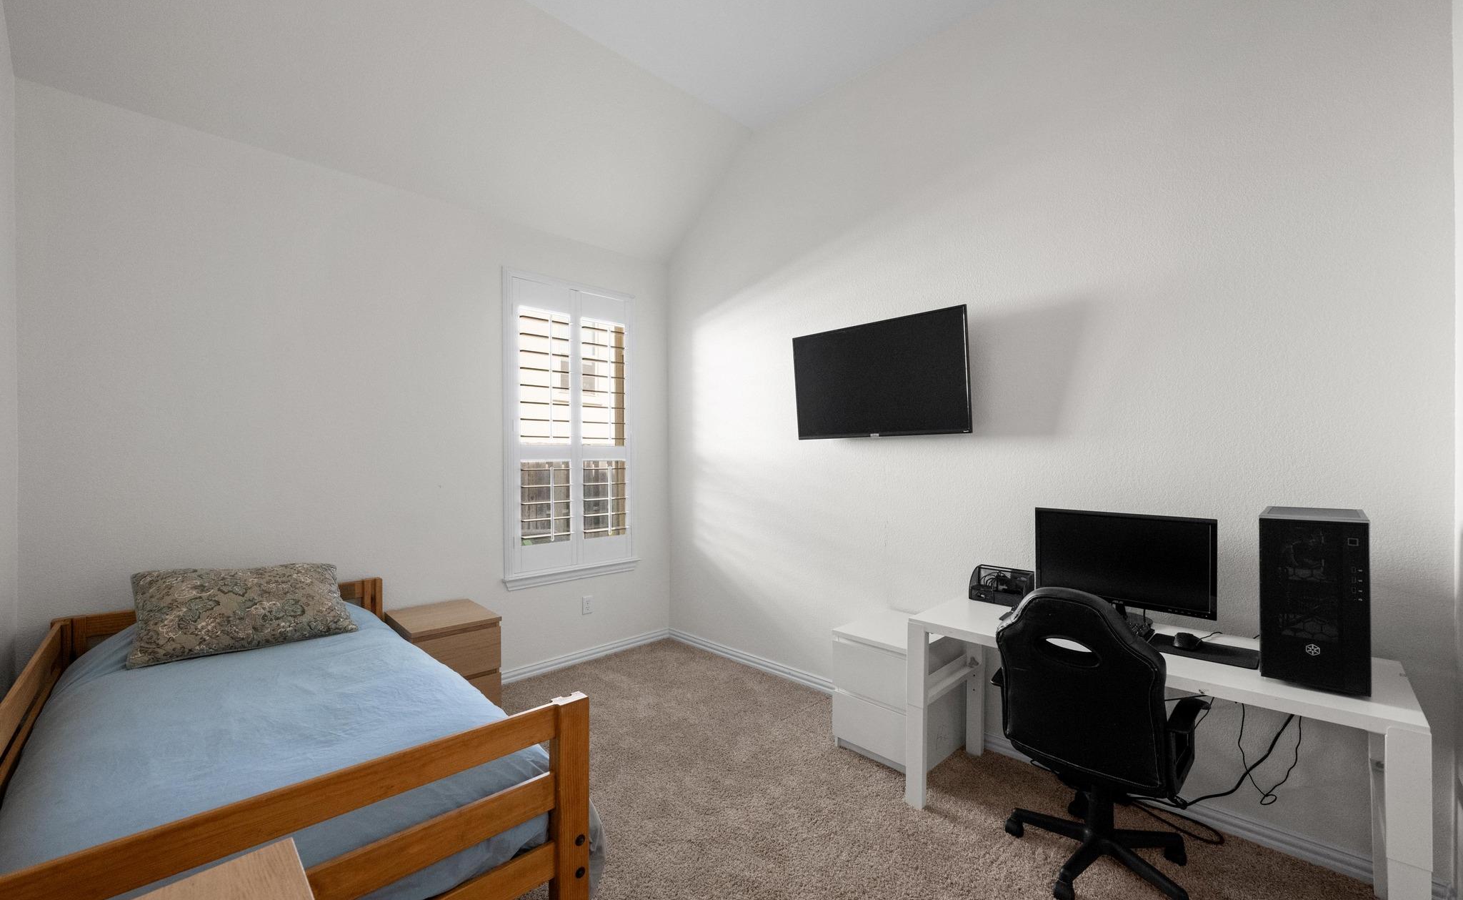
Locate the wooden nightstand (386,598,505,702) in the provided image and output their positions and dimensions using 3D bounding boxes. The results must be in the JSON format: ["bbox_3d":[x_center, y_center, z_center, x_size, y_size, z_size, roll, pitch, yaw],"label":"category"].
[{"bbox_3d":[-1.441,1.099,2.848,0.400,0.550,0.480,0,0,-43],"label":"wooden nightstand"}]

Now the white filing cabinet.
[{"bbox_3d":[0.777,1.095,2.619,0.480,0.550,0.400,0,0,-44],"label":"white filing cabinet"}]

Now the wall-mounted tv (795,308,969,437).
[{"bbox_3d":[0.722,-0.344,2.836,0.075,0.557,0.966,-6,4,-45],"label":"wall-mounted tv"}]

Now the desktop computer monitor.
[{"bbox_3d":[1.425,0.437,2.092,0.200,0.412,0.556,0,0,-44],"label":"desktop computer monitor"}]

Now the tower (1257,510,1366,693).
[{"bbox_3d":[1.693,0.412,1.655,0.380,0.460,0.206,0,0,-44],"label":"tower"}]

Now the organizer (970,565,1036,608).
[{"bbox_3d":[1.155,0.580,2.425,0.135,0.132,0.215,0,0,-44],"label":"organizer"}]

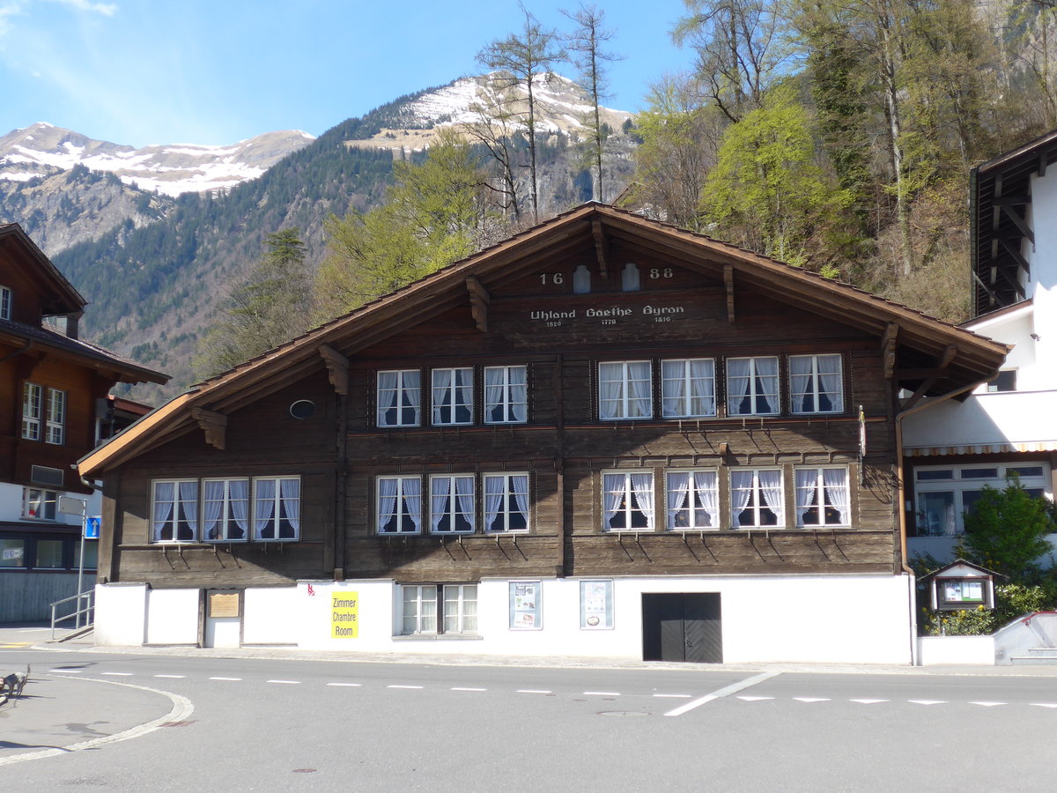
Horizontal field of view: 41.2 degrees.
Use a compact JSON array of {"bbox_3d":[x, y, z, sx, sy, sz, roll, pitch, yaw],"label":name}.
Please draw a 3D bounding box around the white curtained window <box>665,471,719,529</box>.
[{"bbox_3d":[3.367,2.106,28.903,1.071,1.250,0.120,-2,-9,11],"label":"white curtained window"}]

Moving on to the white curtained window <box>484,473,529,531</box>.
[{"bbox_3d":[-0.467,2.246,29.934,0.987,1.241,0.130,-2,-9,11],"label":"white curtained window"}]

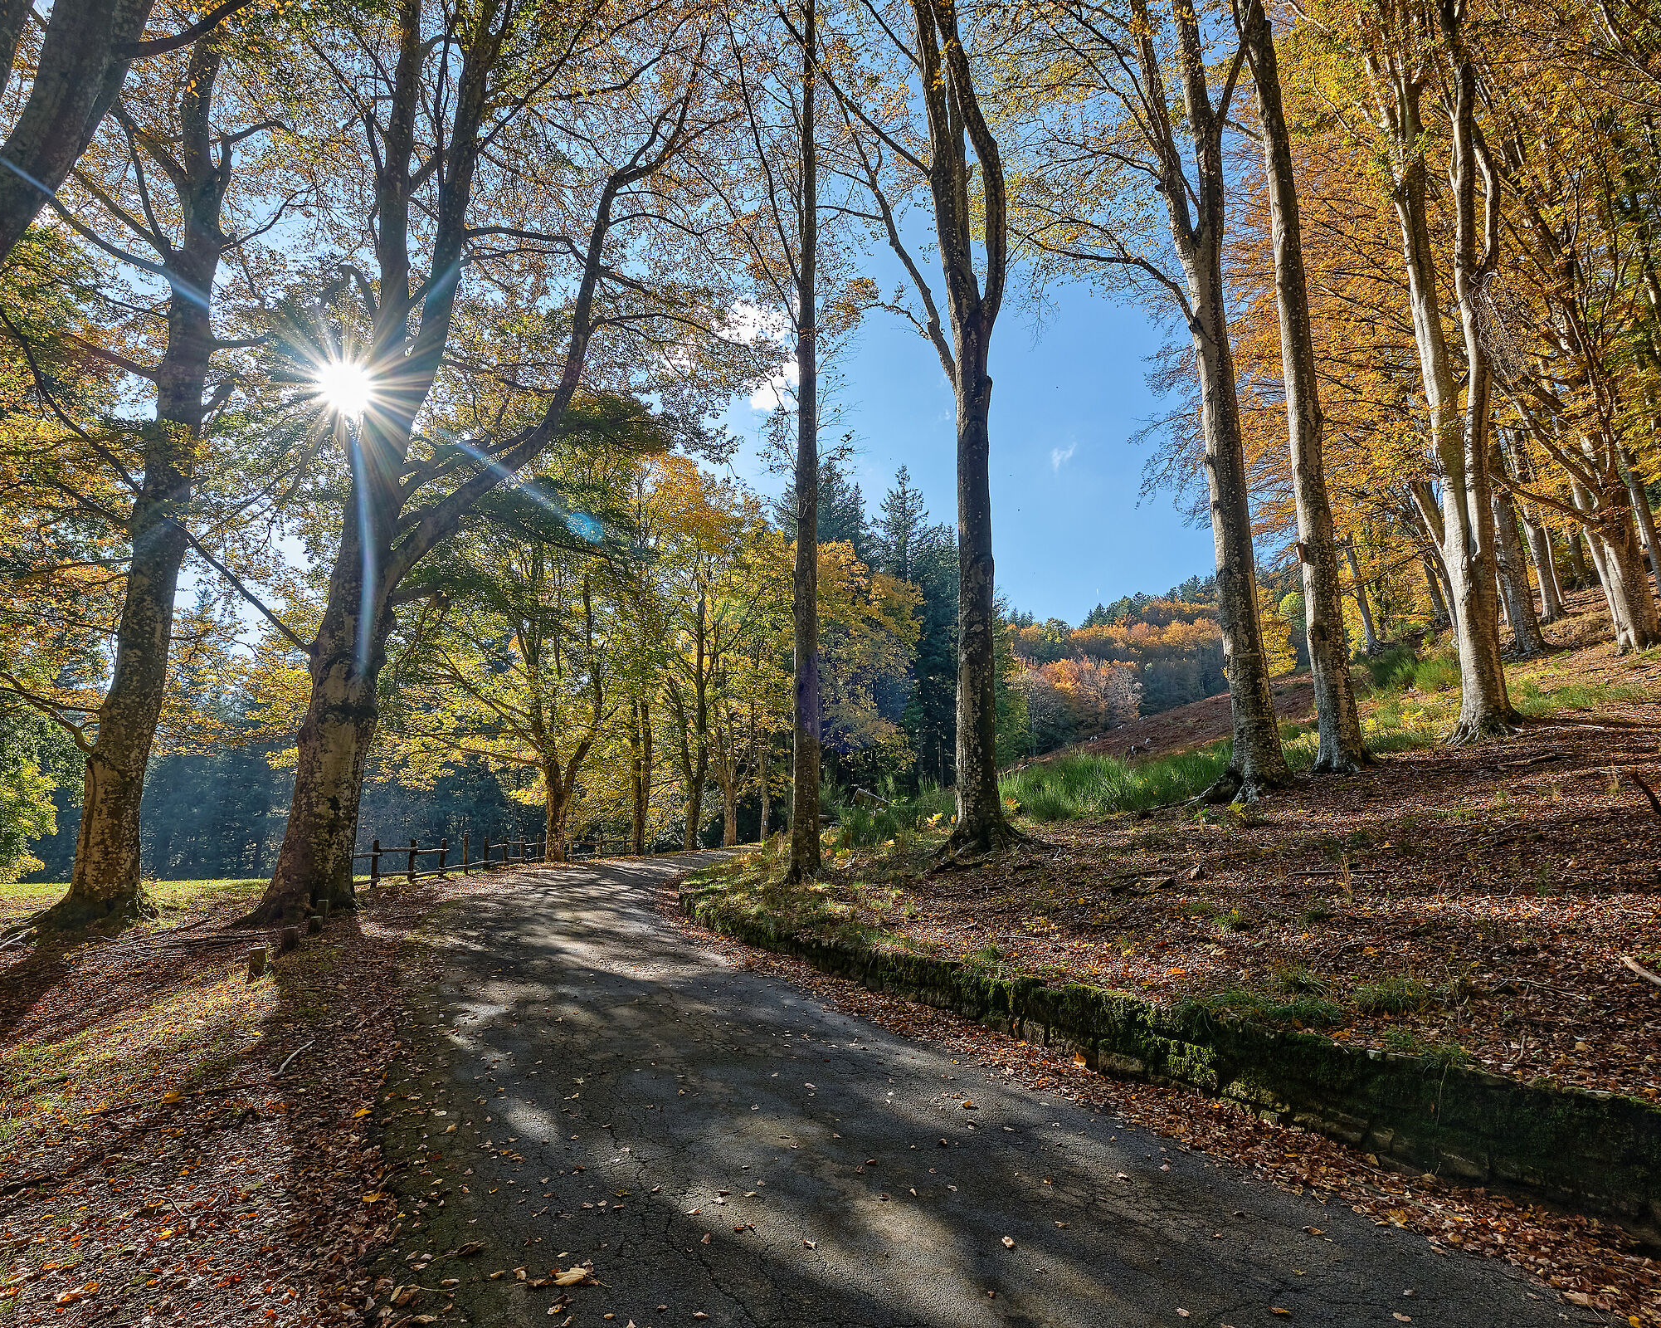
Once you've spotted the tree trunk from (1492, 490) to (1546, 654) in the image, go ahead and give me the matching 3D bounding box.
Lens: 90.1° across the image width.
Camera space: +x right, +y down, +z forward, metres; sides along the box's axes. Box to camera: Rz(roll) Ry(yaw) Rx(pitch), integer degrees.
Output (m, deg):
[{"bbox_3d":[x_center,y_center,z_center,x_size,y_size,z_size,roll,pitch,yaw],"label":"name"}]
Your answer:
[{"bbox_3d":[18.277,-2.464,22.088,0.650,4.620,0.650,-9,-14,40],"label":"tree trunk"}]

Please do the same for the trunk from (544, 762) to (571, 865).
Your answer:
[{"bbox_3d":[-10.170,5.516,30.909,0.850,3.710,0.800,4,-12,-18],"label":"trunk"}]

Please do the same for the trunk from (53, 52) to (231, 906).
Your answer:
[{"bbox_3d":[-10.500,-3.676,13.282,1.150,15.000,1.050,9,-14,-40],"label":"trunk"}]

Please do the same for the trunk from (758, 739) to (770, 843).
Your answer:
[{"bbox_3d":[-4.001,7.700,50.298,0.600,6.160,0.600,1,-11,-4],"label":"trunk"}]

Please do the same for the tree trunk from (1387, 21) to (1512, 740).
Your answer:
[{"bbox_3d":[11.945,-5.999,15.823,1.700,15.010,1.200,-9,-14,39],"label":"tree trunk"}]

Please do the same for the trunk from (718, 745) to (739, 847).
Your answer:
[{"bbox_3d":[-5.406,7.007,44.148,0.900,5.400,0.800,1,-11,-7],"label":"trunk"}]

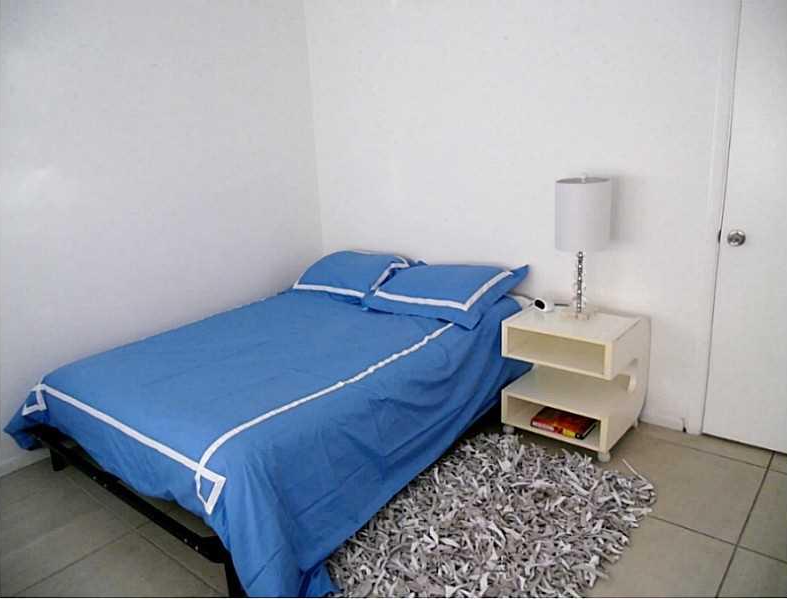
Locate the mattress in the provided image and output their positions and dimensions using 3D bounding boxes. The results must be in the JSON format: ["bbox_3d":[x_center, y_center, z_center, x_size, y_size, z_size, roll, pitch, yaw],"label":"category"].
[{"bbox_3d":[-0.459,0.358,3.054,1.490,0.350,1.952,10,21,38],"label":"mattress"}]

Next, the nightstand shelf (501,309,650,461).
[{"bbox_3d":[0.859,0.350,2.928,0.504,0.563,0.484,10,21,38],"label":"nightstand shelf"}]

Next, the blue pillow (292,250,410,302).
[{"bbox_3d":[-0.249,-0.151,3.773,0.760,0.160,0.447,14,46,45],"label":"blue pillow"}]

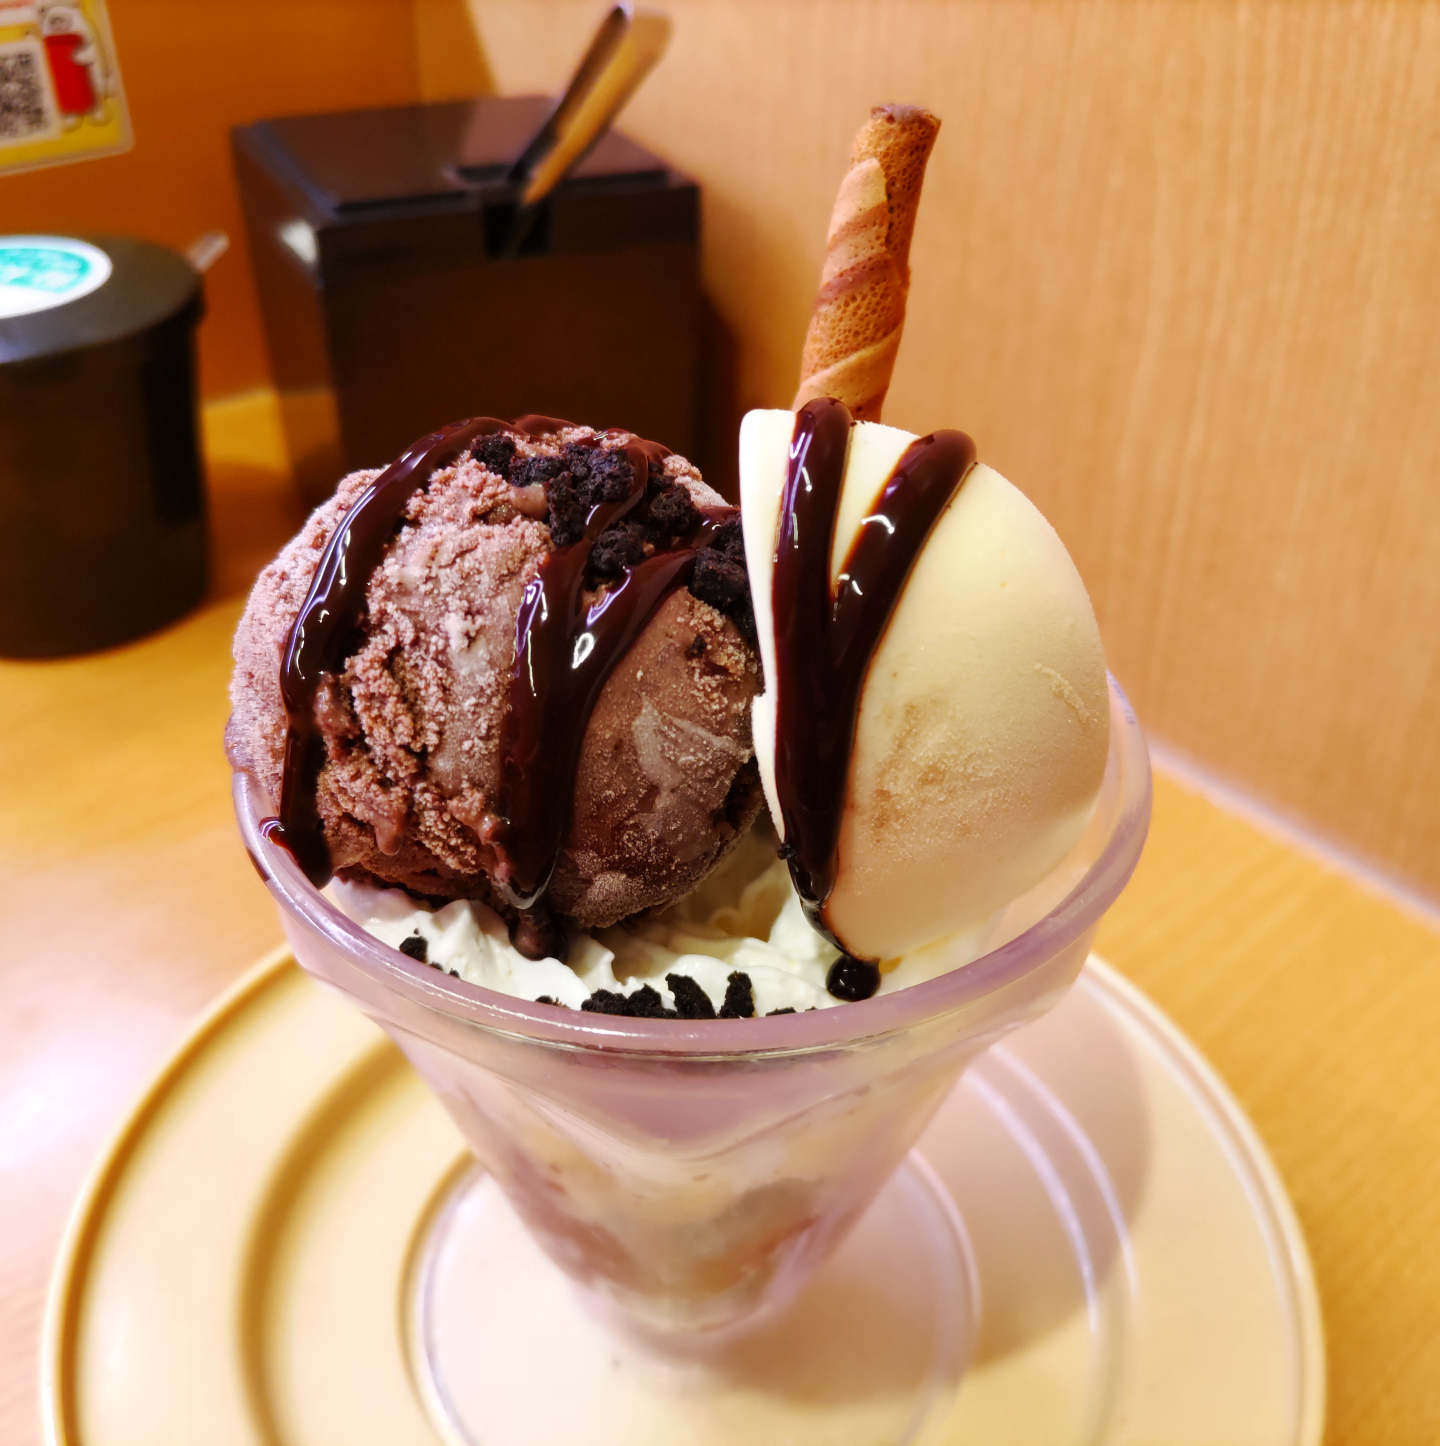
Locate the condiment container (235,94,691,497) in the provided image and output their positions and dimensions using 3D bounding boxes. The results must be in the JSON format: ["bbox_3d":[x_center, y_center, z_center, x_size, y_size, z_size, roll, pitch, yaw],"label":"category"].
[{"bbox_3d":[-0.060,-0.082,0.350,0.080,0.105,0.095,-13,36,-20],"label":"condiment container"}]

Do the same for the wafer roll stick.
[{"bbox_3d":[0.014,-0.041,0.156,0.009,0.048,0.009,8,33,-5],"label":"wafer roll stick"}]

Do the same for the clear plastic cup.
[{"bbox_3d":[-0.003,0.036,0.171,0.091,0.089,0.091,1,33,0],"label":"clear plastic cup"}]

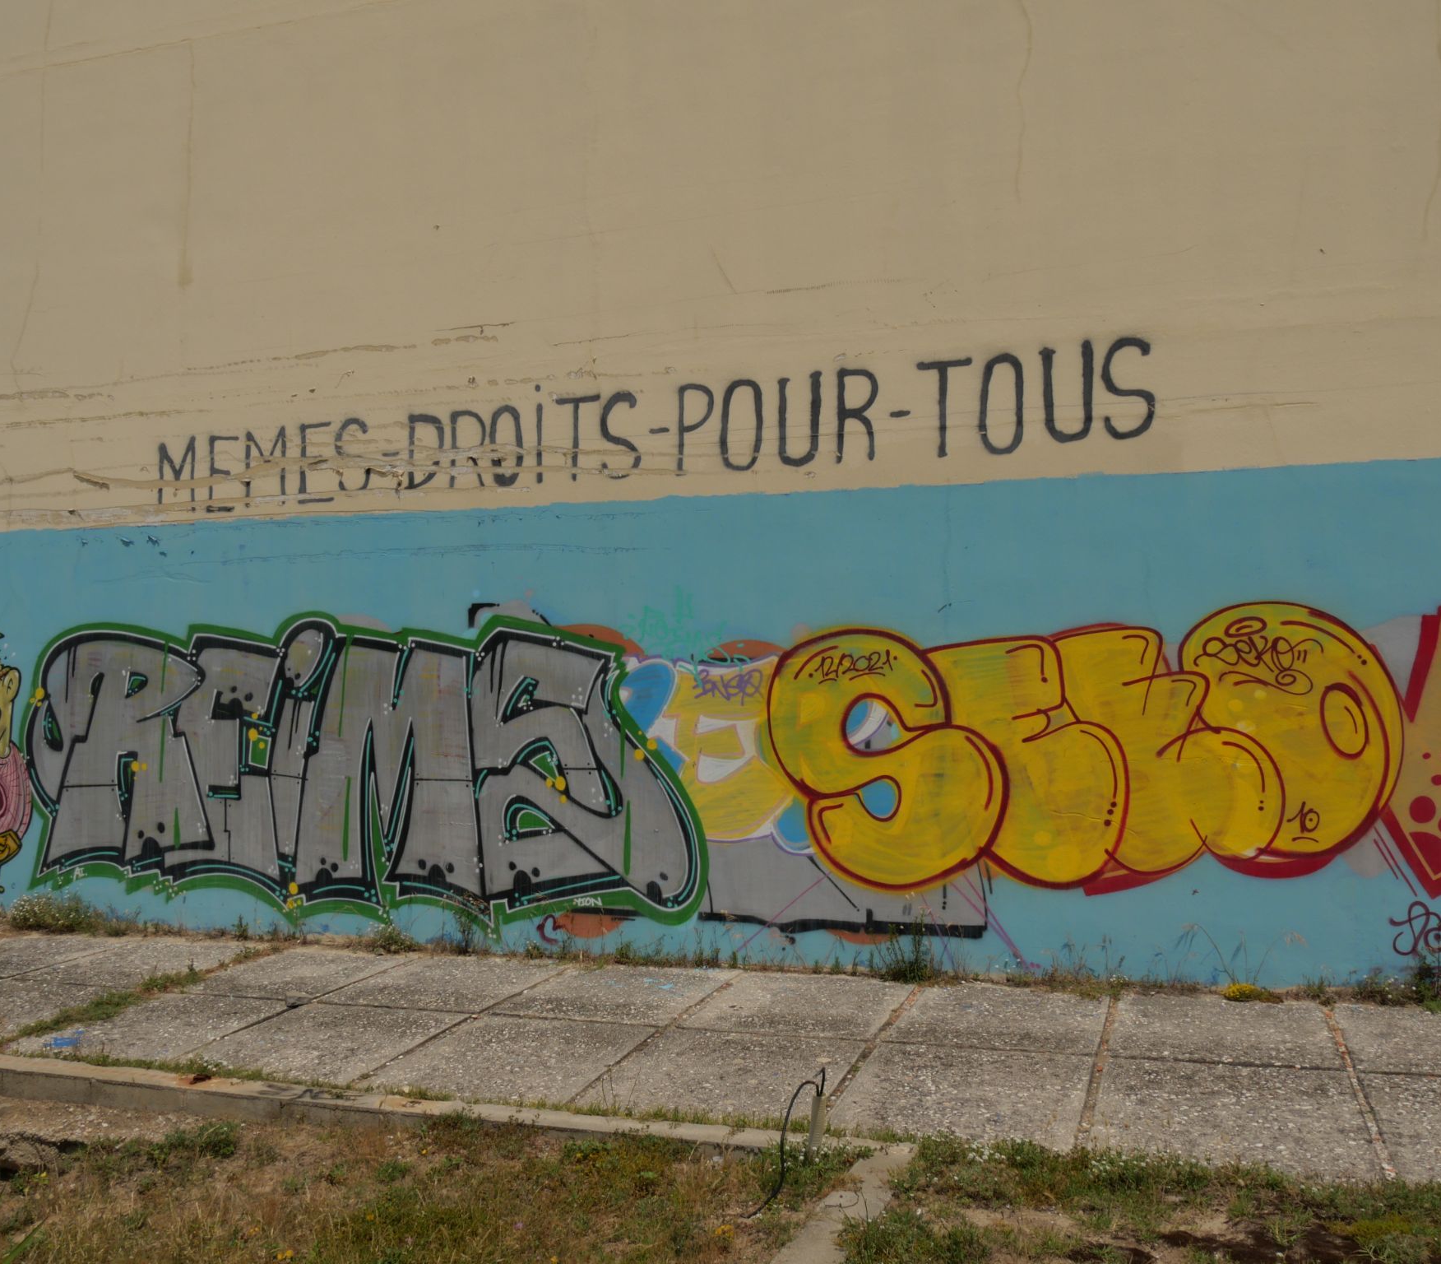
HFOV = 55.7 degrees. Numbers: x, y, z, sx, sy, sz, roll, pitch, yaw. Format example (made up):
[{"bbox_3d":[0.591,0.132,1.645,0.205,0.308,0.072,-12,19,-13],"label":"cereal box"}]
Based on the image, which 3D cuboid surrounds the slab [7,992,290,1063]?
[{"bbox_3d":[-2.683,1.930,6.566,0.879,0.080,0.983,-2,-1,19],"label":"slab"}]

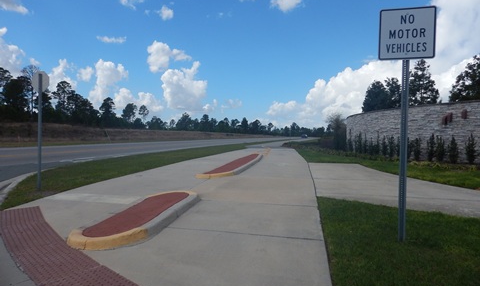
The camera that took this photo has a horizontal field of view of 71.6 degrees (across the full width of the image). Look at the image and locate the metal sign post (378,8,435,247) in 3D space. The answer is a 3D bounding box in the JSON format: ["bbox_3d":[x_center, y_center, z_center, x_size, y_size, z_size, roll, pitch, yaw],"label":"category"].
[{"bbox_3d":[1.957,-0.205,3.960,0.610,2.770,0.070,1,1,13],"label":"metal sign post"}]

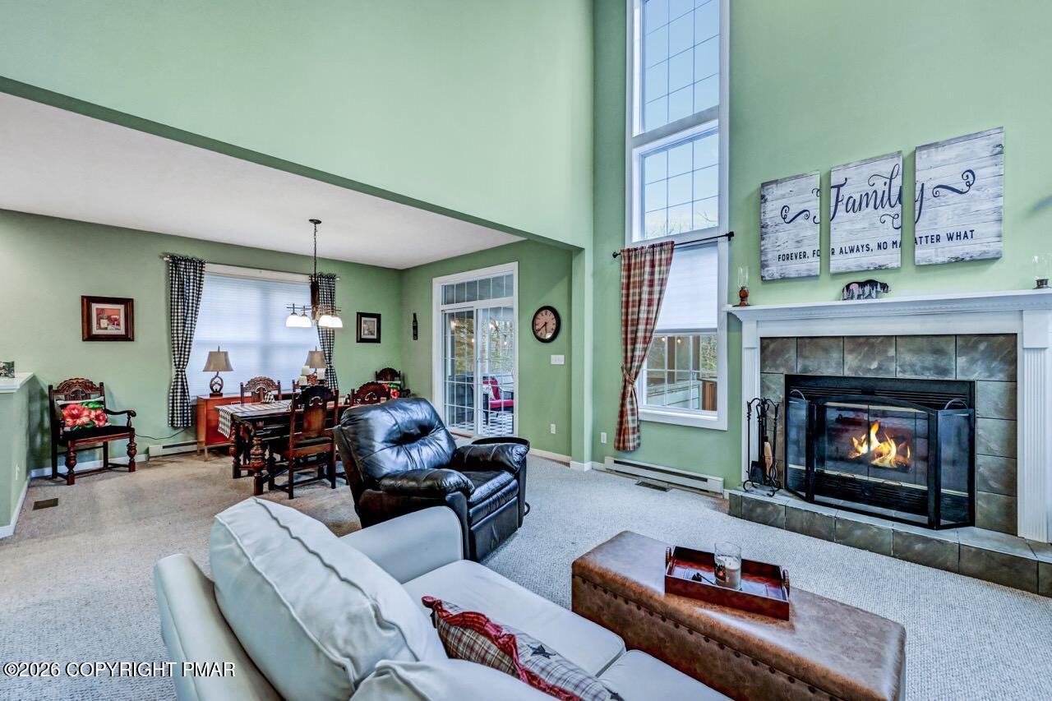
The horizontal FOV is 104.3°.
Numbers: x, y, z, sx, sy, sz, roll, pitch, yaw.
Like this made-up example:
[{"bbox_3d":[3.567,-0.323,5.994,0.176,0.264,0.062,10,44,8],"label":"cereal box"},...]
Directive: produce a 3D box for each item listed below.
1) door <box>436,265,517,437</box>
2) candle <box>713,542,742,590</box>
[{"bbox_3d":[-0.799,0.086,6.193,1.929,2.526,0.120,1,1,43],"label":"door"},{"bbox_3d":[0.782,0.834,1.582,0.094,0.156,0.094,0,1,43],"label":"candle"}]

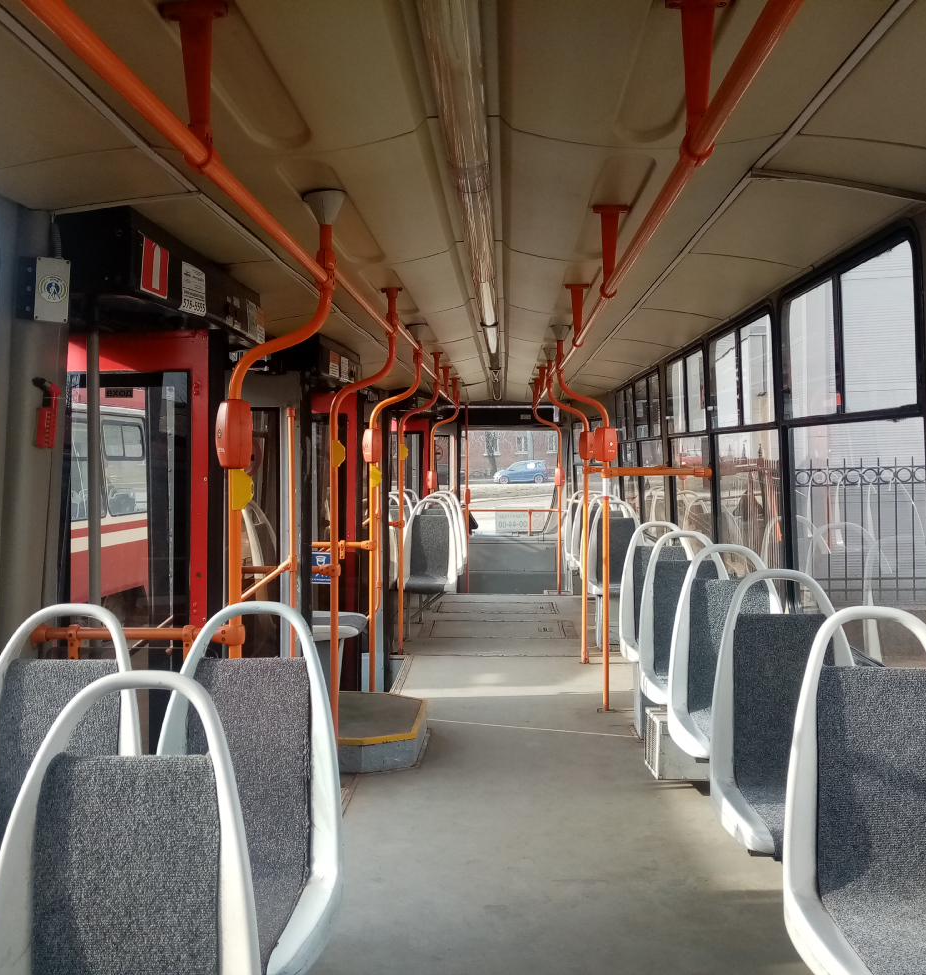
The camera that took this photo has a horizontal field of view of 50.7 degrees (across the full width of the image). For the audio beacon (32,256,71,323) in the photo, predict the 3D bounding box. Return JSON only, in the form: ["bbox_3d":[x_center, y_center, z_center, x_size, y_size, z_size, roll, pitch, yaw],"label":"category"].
[{"bbox_3d":[-1.060,-0.506,2.523,0.080,0.160,0.050,2,2,-22],"label":"audio beacon"}]

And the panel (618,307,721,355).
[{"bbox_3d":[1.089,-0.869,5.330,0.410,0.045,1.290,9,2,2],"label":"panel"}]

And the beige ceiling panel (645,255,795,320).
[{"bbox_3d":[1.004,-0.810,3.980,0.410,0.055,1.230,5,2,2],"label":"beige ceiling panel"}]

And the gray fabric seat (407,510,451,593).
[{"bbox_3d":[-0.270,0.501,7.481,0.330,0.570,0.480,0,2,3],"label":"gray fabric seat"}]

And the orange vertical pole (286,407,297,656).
[{"bbox_3d":[-0.728,0.299,4.150,0.045,1.290,0.045,0,2,3],"label":"orange vertical pole"}]

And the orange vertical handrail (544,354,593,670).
[{"bbox_3d":[0.728,0.198,6.670,0.315,1.985,0.050,0,1,2],"label":"orange vertical handrail"}]

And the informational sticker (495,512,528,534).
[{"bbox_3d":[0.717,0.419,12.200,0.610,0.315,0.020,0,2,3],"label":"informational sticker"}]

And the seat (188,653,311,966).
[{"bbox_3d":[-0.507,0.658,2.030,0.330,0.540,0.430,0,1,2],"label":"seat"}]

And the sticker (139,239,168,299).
[{"bbox_3d":[-0.888,-0.629,2.820,0.010,0.150,0.180,0,2,6],"label":"sticker"}]

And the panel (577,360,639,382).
[{"bbox_3d":[1.230,-0.962,8.100,0.430,0.070,1.270,0,1,2],"label":"panel"}]

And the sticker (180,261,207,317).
[{"bbox_3d":[-0.874,-0.651,3.203,0.010,0.152,0.225,0,2,3],"label":"sticker"}]

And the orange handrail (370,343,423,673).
[{"bbox_3d":[-0.362,0.175,5.301,0.295,2.020,0.050,0,2,3],"label":"orange handrail"}]

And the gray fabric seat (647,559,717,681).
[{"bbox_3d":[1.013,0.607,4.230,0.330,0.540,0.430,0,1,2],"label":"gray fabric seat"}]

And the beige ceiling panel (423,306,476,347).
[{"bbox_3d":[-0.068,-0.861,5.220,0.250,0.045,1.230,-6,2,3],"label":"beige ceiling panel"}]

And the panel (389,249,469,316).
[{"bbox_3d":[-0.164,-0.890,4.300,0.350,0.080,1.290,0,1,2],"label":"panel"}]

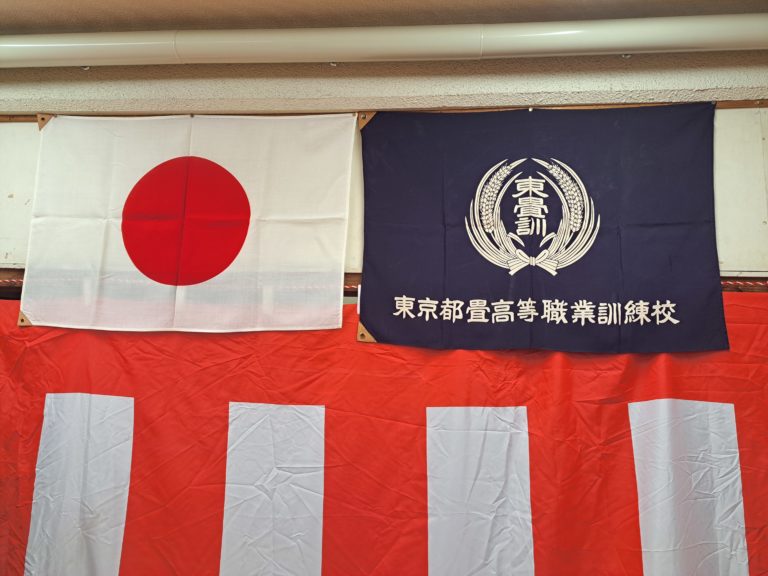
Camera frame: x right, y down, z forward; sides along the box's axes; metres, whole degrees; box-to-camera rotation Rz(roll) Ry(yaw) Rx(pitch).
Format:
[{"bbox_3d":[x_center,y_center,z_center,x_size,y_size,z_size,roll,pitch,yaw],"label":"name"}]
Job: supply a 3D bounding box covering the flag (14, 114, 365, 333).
[{"bbox_3d":[-0.629,-0.226,1.692,1.060,0.710,0.030,0,-8,4],"label":"flag"}]

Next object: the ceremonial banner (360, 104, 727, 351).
[{"bbox_3d":[0.465,-0.195,1.612,1.085,0.750,0.030,0,-8,4],"label":"ceremonial banner"}]

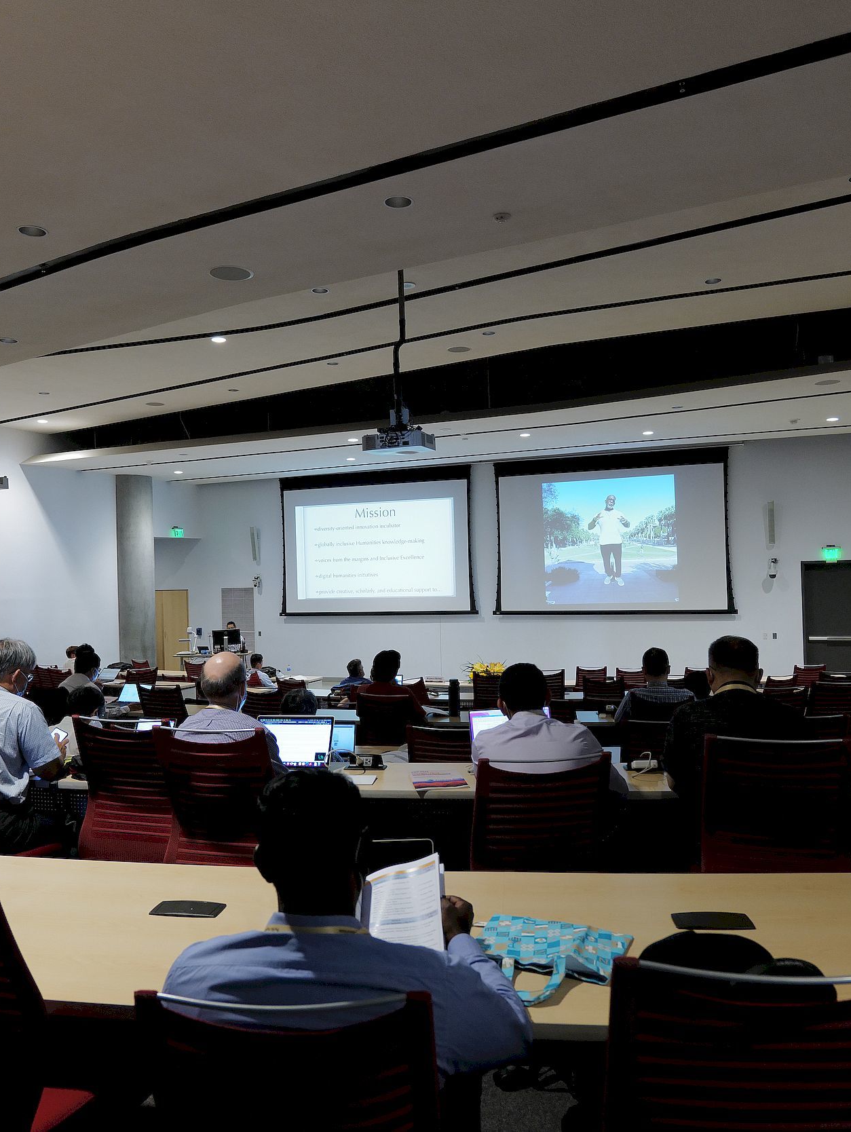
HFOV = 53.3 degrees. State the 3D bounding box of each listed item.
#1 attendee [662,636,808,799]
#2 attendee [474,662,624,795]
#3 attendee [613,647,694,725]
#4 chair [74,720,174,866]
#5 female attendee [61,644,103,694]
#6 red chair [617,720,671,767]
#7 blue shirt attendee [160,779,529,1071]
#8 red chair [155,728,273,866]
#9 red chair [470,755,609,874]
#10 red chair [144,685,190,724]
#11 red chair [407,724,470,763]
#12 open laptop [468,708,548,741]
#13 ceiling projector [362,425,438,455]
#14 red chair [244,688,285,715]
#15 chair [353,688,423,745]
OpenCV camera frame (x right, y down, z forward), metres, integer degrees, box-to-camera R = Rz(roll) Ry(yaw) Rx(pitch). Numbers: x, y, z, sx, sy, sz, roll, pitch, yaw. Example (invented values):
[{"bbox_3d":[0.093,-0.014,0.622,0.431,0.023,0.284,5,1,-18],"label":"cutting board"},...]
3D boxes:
[{"bbox_3d":[1.067,0.872,2.920,0.540,1.290,0.760,-1,-1,6],"label":"attendee"},{"bbox_3d":[0.422,0.929,3.020,0.520,1.210,0.780,-1,-1,2],"label":"attendee"},{"bbox_3d":[1.605,1.206,5.839,0.540,1.298,0.750,-2,-1,13],"label":"attendee"},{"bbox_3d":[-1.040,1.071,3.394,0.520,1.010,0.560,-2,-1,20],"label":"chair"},{"bbox_3d":[-3.050,1.330,7.600,0.480,1.240,0.750,-2,-1,28],"label":"female attendee"},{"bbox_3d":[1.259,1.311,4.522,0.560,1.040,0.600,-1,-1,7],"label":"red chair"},{"bbox_3d":[-0.119,0.949,1.600,0.580,1.176,0.680,-2,0,6],"label":"blue shirt attendee"},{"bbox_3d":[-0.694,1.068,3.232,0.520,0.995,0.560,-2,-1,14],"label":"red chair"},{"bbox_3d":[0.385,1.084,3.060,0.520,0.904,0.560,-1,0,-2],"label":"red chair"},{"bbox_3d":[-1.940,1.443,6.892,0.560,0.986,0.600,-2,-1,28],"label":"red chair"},{"bbox_3d":[0.187,1.274,4.448,0.540,0.970,0.580,-1,-1,12],"label":"red chair"},{"bbox_3d":[0.333,0.697,3.359,0.345,0.235,0.290,-1,-1,2],"label":"open laptop"},{"bbox_3d":[-0.184,-0.894,6.050,0.460,0.150,0.360,-2,-1,20],"label":"ceiling projector"},{"bbox_3d":[-1.178,1.415,6.741,0.540,0.970,0.580,-2,-1,18],"label":"red chair"},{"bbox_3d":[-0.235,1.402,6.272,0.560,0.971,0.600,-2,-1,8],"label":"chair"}]

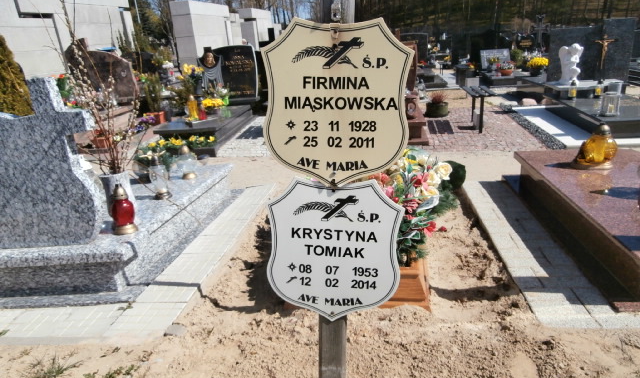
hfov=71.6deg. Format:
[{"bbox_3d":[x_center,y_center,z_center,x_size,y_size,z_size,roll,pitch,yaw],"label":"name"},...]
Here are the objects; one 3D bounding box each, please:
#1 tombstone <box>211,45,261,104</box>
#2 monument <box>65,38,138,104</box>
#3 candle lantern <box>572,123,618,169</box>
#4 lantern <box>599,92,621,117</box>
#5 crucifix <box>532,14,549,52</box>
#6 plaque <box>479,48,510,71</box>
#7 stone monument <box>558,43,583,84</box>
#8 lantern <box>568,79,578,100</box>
[{"bbox_3d":[-1.380,-1.870,7.295,0.780,0.900,0.180,0,18,8],"label":"tombstone"},{"bbox_3d":[-3.822,-1.992,7.718,1.120,1.050,0.200,0,18,8],"label":"monument"},{"bbox_3d":[1.834,-0.282,2.911,0.245,0.285,0.245,0,18,8],"label":"candle lantern"},{"bbox_3d":[3.335,-0.976,5.073,0.185,0.260,0.185,0,18,8],"label":"lantern"},{"bbox_3d":[6.709,-4.762,13.500,0.440,1.080,0.120,0,18,8],"label":"crucifix"},{"bbox_3d":[4.598,-3.394,11.587,0.730,0.530,0.100,0,3,8],"label":"plaque"},{"bbox_3d":[3.900,-1.927,6.843,0.300,0.600,0.290,-14,20,-30],"label":"stone monument"},{"bbox_3d":[3.768,-1.481,6.602,0.115,0.250,0.115,0,18,8],"label":"lantern"}]

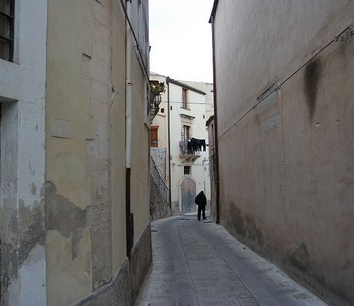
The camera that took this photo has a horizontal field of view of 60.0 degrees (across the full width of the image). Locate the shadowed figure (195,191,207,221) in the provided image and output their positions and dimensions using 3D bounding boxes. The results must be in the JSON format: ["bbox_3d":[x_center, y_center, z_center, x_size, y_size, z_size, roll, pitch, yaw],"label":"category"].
[{"bbox_3d":[1.314,2.865,16.500,0.580,1.610,0.400,-2,-4,13],"label":"shadowed figure"}]

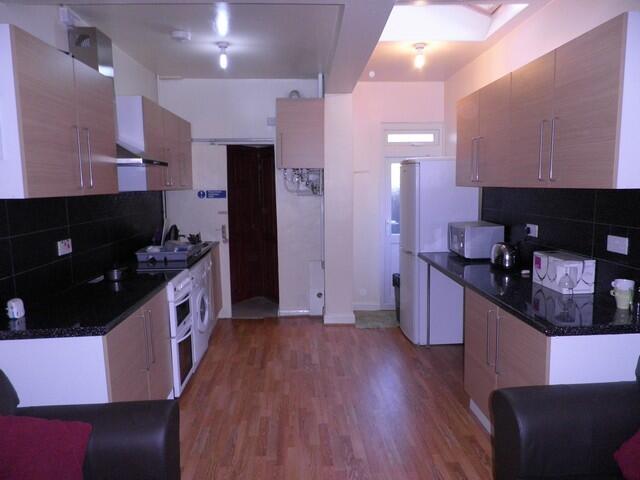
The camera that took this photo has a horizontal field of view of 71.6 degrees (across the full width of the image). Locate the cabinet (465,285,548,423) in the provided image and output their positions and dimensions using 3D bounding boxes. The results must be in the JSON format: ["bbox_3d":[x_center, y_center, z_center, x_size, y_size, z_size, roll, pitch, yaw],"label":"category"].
[{"bbox_3d":[1.315,0.803,2.571,0.580,0.870,1.000,-1,7,-2],"label":"cabinet"}]

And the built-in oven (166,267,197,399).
[{"bbox_3d":[-1.356,0.729,3.439,0.600,0.900,0.500,-1,7,-2],"label":"built-in oven"}]

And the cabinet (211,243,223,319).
[{"bbox_3d":[-1.441,0.552,4.888,0.588,0.820,0.600,-1,7,-2],"label":"cabinet"}]

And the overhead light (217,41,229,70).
[{"bbox_3d":[-0.807,-1.529,3.702,0.110,0.206,0.110,-1,7,-2],"label":"overhead light"}]

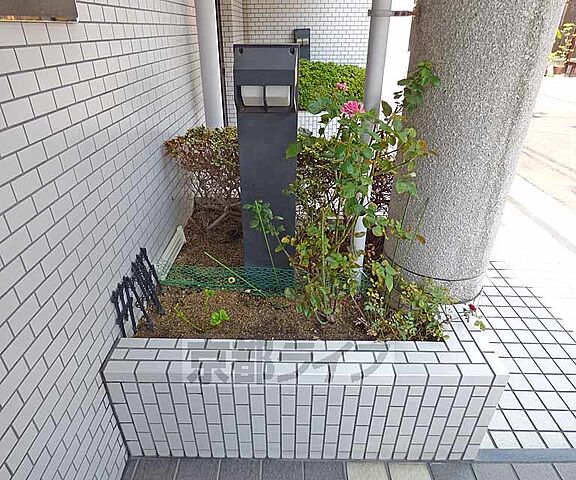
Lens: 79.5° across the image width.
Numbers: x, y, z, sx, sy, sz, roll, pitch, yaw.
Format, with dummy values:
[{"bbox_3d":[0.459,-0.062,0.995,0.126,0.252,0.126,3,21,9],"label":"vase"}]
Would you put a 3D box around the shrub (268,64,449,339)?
[{"bbox_3d":[0.198,-0.105,1.141,0.540,0.860,0.420,0,29,1],"label":"shrub"}]

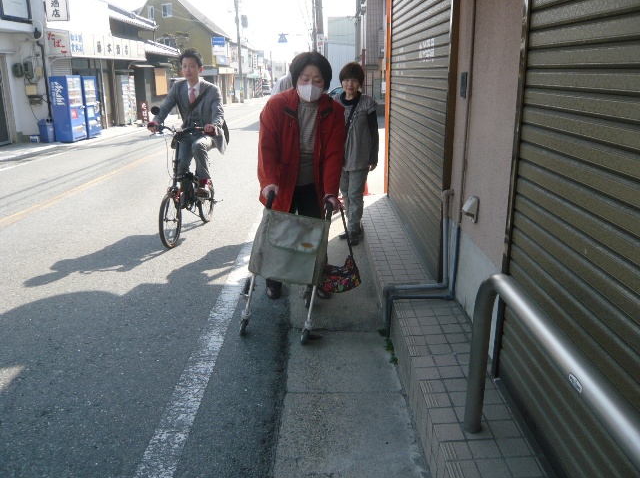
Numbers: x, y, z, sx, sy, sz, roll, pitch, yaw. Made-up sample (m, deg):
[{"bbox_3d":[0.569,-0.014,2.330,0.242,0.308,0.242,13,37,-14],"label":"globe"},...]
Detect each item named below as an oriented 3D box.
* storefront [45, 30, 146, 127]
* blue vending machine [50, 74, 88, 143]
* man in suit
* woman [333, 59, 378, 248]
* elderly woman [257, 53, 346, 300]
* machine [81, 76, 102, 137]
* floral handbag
[{"bbox_3d":[-7.400,-5.213,17.650,1.000,3.000,6.800,0,18,0],"label":"storefront"},{"bbox_3d":[-7.400,-3.825,15.205,0.520,1.830,0.970,0,18,0],"label":"blue vending machine"},{"bbox_3d":[-1.160,-0.975,4.600,0.670,1.360,0.740,2,18,8],"label":"man in suit"},{"bbox_3d":[0.285,-0.726,4.459,0.440,1.510,0.340,0,18,0],"label":"woman"},{"bbox_3d":[-0.110,-0.349,3.288,0.550,1.540,0.540,-1,18,-2],"label":"elderly woman"},{"bbox_3d":[-7.400,-4.136,16.187,0.520,1.830,0.990,0,18,0],"label":"machine"},{"bbox_3d":[0.115,0.076,3.203,0.280,0.560,0.130,0,18,0],"label":"floral handbag"}]

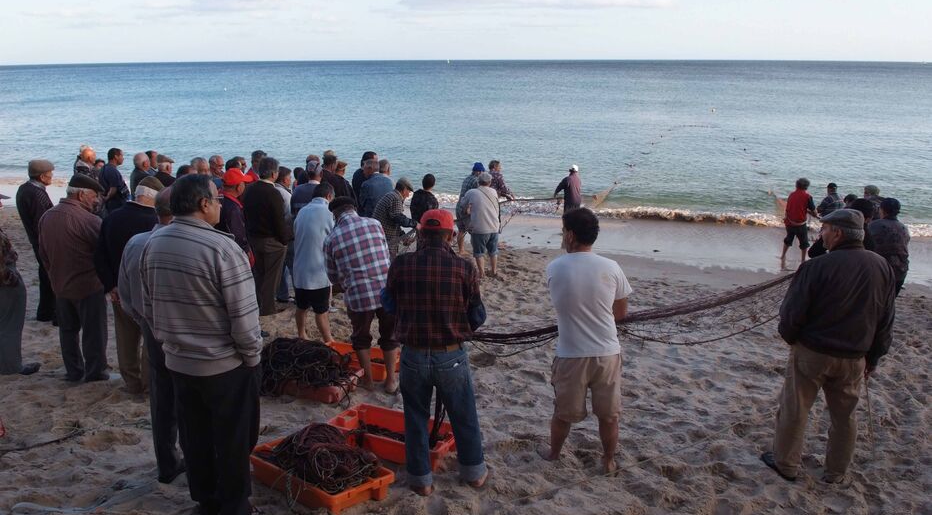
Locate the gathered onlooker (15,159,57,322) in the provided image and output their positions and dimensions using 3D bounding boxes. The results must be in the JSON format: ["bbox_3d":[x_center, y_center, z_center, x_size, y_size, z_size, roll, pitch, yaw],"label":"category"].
[{"bbox_3d":[-4.396,-0.148,6.888,0.380,1.690,0.500,-12,20,-36],"label":"gathered onlooker"}]

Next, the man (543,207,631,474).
[{"bbox_3d":[0.742,0.517,4.141,0.530,1.687,0.380,-3,17,-12],"label":"man"}]

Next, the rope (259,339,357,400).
[{"bbox_3d":[-1.333,0.886,5.411,0.750,0.420,0.520,5,17,16],"label":"rope"}]

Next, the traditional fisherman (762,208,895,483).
[{"bbox_3d":[2.233,0.547,4.139,0.640,1.720,0.470,-2,16,-8],"label":"traditional fisherman"}]

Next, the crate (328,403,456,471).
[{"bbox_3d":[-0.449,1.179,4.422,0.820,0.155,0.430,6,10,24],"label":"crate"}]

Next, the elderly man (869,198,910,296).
[{"bbox_3d":[5.182,0.082,8.254,0.520,1.660,0.420,-3,17,-10],"label":"elderly man"}]

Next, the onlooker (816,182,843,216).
[{"bbox_3d":[7.874,-0.817,14.661,0.580,1.650,0.480,-8,18,-26],"label":"onlooker"}]

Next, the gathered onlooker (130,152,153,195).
[{"bbox_3d":[-3.937,-0.433,8.239,0.500,1.700,0.360,13,20,36],"label":"gathered onlooker"}]

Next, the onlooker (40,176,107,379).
[{"bbox_3d":[-3.027,0.181,5.278,0.540,1.680,0.400,0,16,2],"label":"onlooker"}]

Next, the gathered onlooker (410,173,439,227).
[{"bbox_3d":[-0.549,-0.340,9.123,0.470,1.580,0.340,5,17,17],"label":"gathered onlooker"}]

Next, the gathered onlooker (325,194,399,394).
[{"bbox_3d":[-0.823,0.281,5.340,0.560,1.560,0.560,-8,18,-24],"label":"gathered onlooker"}]

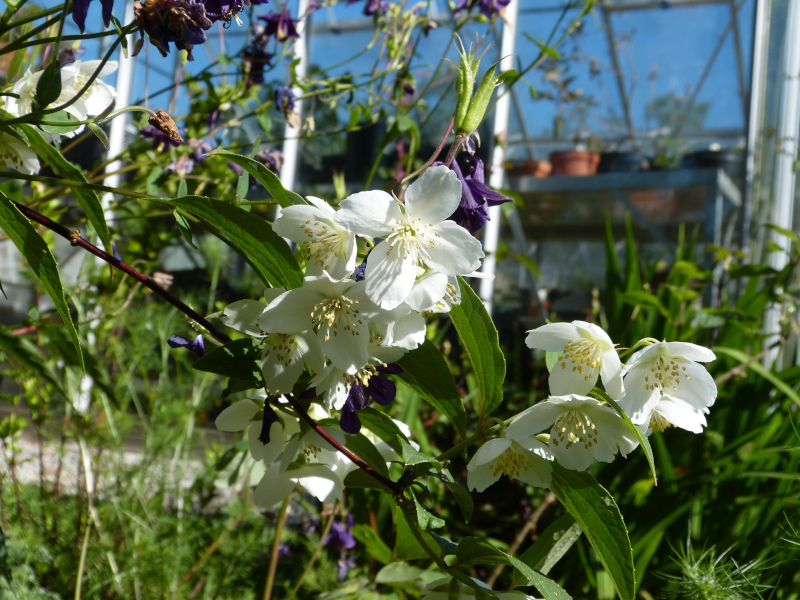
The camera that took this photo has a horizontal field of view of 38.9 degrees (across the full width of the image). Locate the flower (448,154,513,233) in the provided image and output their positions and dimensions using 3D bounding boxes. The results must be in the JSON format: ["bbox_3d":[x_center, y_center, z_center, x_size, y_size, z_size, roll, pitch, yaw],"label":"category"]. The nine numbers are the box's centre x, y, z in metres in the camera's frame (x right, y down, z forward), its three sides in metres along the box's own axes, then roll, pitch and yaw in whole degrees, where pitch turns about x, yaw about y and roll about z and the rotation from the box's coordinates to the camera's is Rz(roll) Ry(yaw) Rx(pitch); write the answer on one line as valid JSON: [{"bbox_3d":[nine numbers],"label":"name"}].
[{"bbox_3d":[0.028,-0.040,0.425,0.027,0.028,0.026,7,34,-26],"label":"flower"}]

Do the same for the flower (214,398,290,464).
[{"bbox_3d":[-0.053,0.048,0.415,0.029,0.026,0.020,6,-22,-17],"label":"flower"}]

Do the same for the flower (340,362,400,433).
[{"bbox_3d":[-0.011,0.035,0.410,0.027,0.027,0.025,6,28,-16],"label":"flower"}]

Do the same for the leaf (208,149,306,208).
[{"bbox_3d":[-0.053,-0.045,0.425,0.043,0.009,0.018,28,36,12],"label":"leaf"}]

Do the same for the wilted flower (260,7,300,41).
[{"bbox_3d":[-0.086,-0.195,0.800,0.029,0.022,0.027,5,30,-10],"label":"wilted flower"}]

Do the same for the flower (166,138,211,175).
[{"bbox_3d":[-0.112,-0.076,0.600,0.023,0.019,0.019,3,24,5],"label":"flower"}]

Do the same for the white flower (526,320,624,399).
[{"bbox_3d":[0.063,0.021,0.400,0.033,0.028,0.021,1,21,32],"label":"white flower"}]

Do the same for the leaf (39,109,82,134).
[{"bbox_3d":[-0.135,-0.070,0.450,0.017,0.009,0.006,1,-18,-12],"label":"leaf"}]

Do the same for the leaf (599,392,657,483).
[{"bbox_3d":[0.085,0.052,0.425,0.010,0.042,0.011,-38,-19,18],"label":"leaf"}]

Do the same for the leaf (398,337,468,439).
[{"bbox_3d":[0.010,0.032,0.410,0.018,0.045,0.008,-25,-17,-40],"label":"leaf"}]

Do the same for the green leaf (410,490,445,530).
[{"bbox_3d":[0.008,0.073,0.392,0.005,0.016,0.011,-8,30,42],"label":"green leaf"}]

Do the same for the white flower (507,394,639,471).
[{"bbox_3d":[0.066,0.050,0.430,0.050,0.033,0.026,2,30,-3],"label":"white flower"}]

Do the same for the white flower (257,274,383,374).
[{"bbox_3d":[-0.029,0.009,0.425,0.048,0.040,0.025,2,27,2],"label":"white flower"}]

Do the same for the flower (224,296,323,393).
[{"bbox_3d":[-0.048,0.017,0.437,0.040,0.036,0.026,4,28,18],"label":"flower"}]

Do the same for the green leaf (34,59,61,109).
[{"bbox_3d":[-0.134,-0.082,0.430,0.011,0.018,0.006,1,0,-12],"label":"green leaf"}]

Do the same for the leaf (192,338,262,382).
[{"bbox_3d":[-0.058,0.022,0.393,0.028,0.016,0.007,9,-43,-32],"label":"leaf"}]

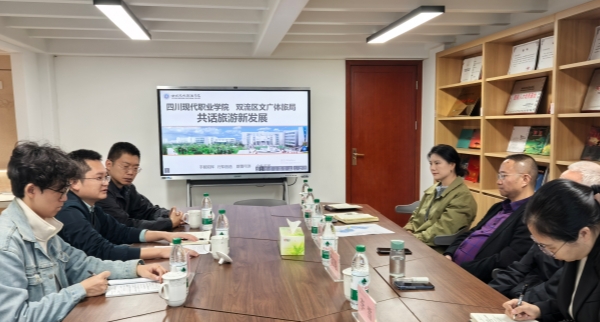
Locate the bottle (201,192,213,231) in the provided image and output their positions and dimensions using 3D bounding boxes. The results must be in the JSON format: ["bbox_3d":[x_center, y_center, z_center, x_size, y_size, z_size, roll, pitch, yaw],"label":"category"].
[{"bbox_3d":[-0.590,0.325,2.986,0.065,0.228,0.065,-1,4,-9],"label":"bottle"}]

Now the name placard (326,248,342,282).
[{"bbox_3d":[0.156,0.460,2.109,0.048,0.105,0.200,-1,5,-10],"label":"name placard"}]

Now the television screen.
[{"bbox_3d":[-0.715,-0.314,5.316,1.700,1.030,0.090,-1,4,-9],"label":"television screen"}]

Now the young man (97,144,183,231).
[{"bbox_3d":[-1.097,0.535,3.021,0.730,1.310,0.530,0,4,8],"label":"young man"}]

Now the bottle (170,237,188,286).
[{"bbox_3d":[-0.476,0.419,1.825,0.066,0.231,0.066,0,5,0],"label":"bottle"}]

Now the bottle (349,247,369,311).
[{"bbox_3d":[0.221,0.423,1.708,0.065,0.228,0.065,-1,4,-9],"label":"bottle"}]

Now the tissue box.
[{"bbox_3d":[-0.041,0.426,2.479,0.122,0.100,0.200,-1,4,-4],"label":"tissue box"}]

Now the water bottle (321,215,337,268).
[{"bbox_3d":[0.140,0.384,2.254,0.066,0.231,0.066,0,5,0],"label":"water bottle"}]

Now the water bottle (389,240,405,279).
[{"bbox_3d":[0.435,0.437,2.089,0.067,0.152,0.067,0,5,0],"label":"water bottle"}]

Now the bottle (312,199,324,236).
[{"bbox_3d":[0.102,0.343,2.759,0.066,0.231,0.066,0,5,0],"label":"bottle"}]

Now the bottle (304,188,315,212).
[{"bbox_3d":[0.072,0.306,3.202,0.066,0.231,0.066,0,5,0],"label":"bottle"}]

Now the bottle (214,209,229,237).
[{"bbox_3d":[-0.402,0.369,2.432,0.066,0.231,0.066,0,5,0],"label":"bottle"}]

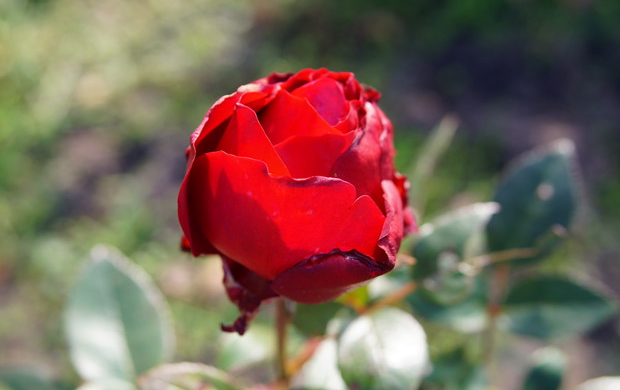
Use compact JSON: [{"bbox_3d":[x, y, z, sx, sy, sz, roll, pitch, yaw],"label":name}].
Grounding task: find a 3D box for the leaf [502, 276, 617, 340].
[{"bbox_3d":[0.119,0.054,0.370,0.054,0.028,0.020,0,23,0],"label":"leaf"}]

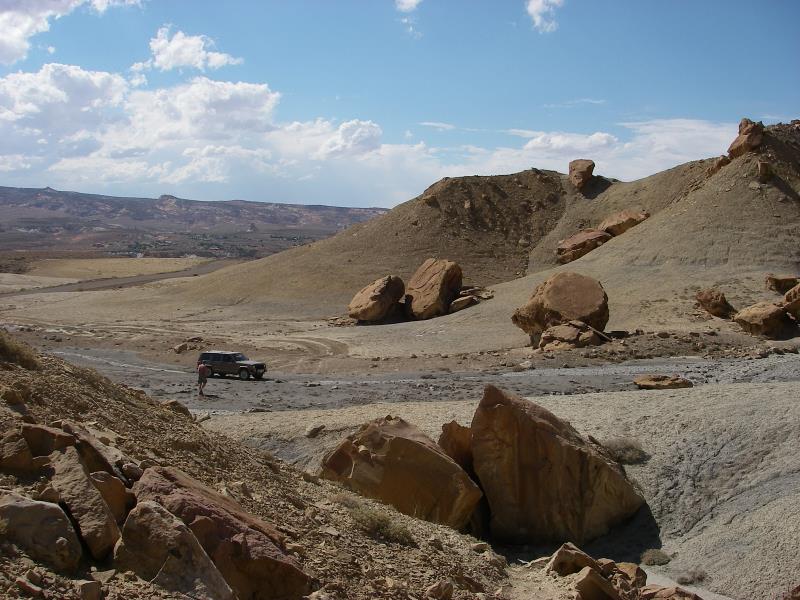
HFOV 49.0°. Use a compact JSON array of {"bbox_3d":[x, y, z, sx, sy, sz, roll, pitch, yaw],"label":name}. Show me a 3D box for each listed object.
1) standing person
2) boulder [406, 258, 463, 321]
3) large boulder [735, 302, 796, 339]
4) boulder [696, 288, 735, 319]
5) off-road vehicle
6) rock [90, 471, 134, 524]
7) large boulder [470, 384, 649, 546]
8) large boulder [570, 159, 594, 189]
[{"bbox_3d":[-10.360,4.123,46.300,0.520,1.790,0.360,0,5,0],"label":"standing person"},{"bbox_3d":[2.937,-0.921,77.000,5.000,5.200,4.000,1,5,10],"label":"boulder"},{"bbox_3d":[27.394,1.465,66.000,4.100,2.600,3.200,2,5,22],"label":"large boulder"},{"bbox_3d":[25.507,0.283,71.000,3.200,2.300,2.600,2,5,20],"label":"boulder"},{"bbox_3d":[-10.560,4.117,55.200,4.250,1.680,1.800,2,5,20],"label":"off-road vehicle"},{"bbox_3d":[-3.306,2.271,10.100,0.470,0.570,0.450,-2,5,-18],"label":"rock"},{"bbox_3d":[4.099,4.308,23.000,4.200,3.750,2.700,1,5,9],"label":"large boulder"},{"bbox_3d":[23.767,-16.369,115.000,3.300,4.100,3.100,0,5,0],"label":"large boulder"}]

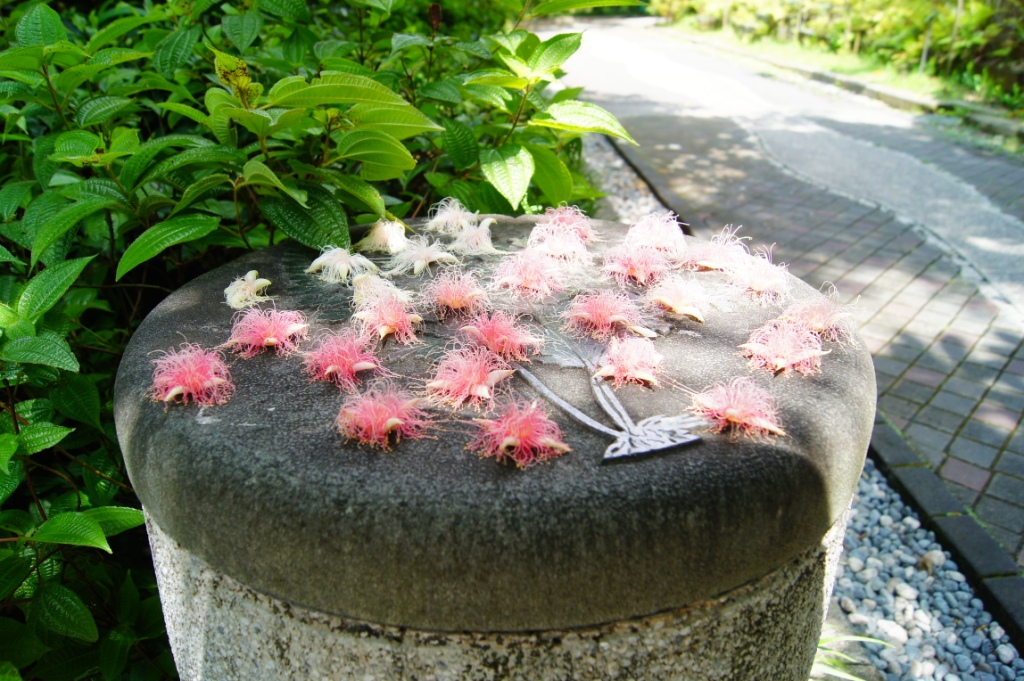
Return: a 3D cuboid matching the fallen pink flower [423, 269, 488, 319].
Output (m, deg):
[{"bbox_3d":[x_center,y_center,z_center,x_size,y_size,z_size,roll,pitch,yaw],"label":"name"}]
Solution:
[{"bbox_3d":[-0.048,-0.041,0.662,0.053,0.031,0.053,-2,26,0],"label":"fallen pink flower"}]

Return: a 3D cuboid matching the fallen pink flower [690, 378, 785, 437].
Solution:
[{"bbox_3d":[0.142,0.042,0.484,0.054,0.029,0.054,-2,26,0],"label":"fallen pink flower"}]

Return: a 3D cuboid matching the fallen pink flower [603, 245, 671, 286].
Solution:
[{"bbox_3d":[0.116,-0.070,0.714,0.056,0.028,0.056,-2,26,0],"label":"fallen pink flower"}]

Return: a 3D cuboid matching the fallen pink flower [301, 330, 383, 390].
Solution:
[{"bbox_3d":[-0.111,0.007,0.502,0.053,0.029,0.053,1,24,0],"label":"fallen pink flower"}]

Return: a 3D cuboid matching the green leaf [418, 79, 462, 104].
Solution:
[{"bbox_3d":[-0.107,-0.373,1.150,0.070,0.014,0.042,18,57,12],"label":"green leaf"}]

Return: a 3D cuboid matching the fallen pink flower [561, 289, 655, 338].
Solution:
[{"bbox_3d":[0.079,-0.026,0.622,0.075,0.025,0.052,3,25,7],"label":"fallen pink flower"}]

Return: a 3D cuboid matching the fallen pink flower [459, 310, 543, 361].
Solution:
[{"bbox_3d":[-0.008,-0.010,0.549,0.061,0.025,0.061,1,24,0],"label":"fallen pink flower"}]

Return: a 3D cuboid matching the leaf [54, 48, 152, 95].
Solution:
[{"bbox_3d":[-0.454,-0.298,0.850,0.108,0.018,0.042,-28,60,2],"label":"leaf"}]

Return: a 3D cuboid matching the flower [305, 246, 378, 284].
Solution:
[{"bbox_3d":[-0.144,-0.067,0.643,0.062,0.022,0.056,-6,25,-12],"label":"flower"}]

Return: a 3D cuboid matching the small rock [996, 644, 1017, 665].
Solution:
[{"bbox_3d":[0.945,0.600,1.466,0.033,0.024,0.034,20,31,37],"label":"small rock"}]

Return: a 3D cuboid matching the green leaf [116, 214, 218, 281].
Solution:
[{"bbox_3d":[-0.354,-0.096,0.790,0.130,0.018,0.045,-31,55,-12],"label":"green leaf"}]

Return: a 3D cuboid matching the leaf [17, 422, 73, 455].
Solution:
[{"bbox_3d":[-0.439,0.092,0.720,0.055,0.015,0.034,-7,51,-14],"label":"leaf"}]

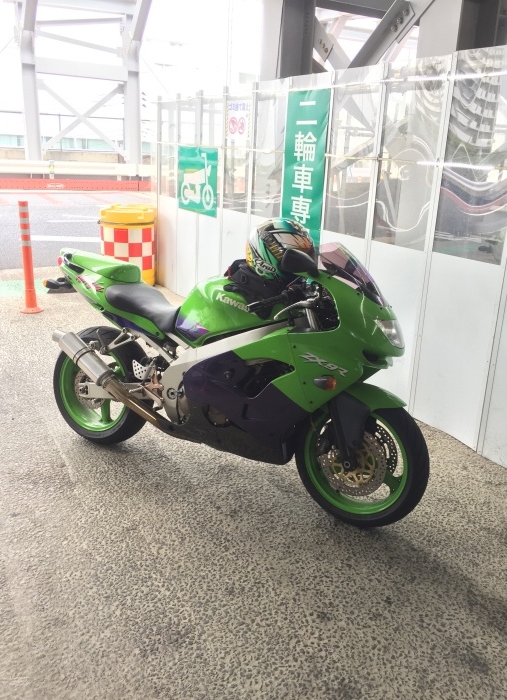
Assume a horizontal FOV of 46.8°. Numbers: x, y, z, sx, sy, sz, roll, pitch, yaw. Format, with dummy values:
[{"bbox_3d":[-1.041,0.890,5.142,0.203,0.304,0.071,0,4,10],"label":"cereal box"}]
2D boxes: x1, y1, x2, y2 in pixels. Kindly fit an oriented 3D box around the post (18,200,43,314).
[{"bbox_3d":[-2.113,-0.870,5.498,0.228,1.000,0.228,2,18,0],"label":"post"}]

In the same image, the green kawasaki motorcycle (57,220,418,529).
[{"bbox_3d":[-0.156,0.022,2.701,2.030,1.190,0.730,11,20,26],"label":"green kawasaki motorcycle"}]

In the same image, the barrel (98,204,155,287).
[{"bbox_3d":[-1.462,-1.194,6.769,0.645,0.870,0.645,2,18,0],"label":"barrel"}]

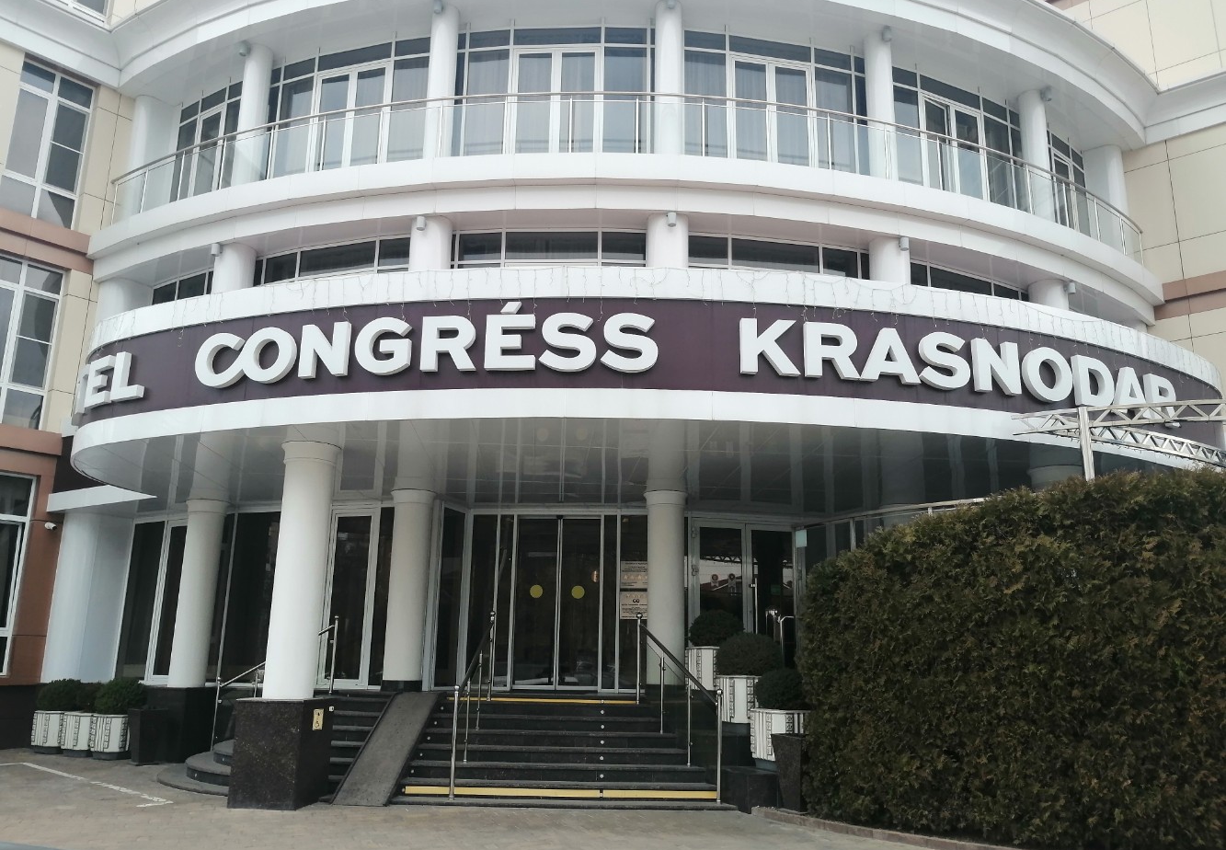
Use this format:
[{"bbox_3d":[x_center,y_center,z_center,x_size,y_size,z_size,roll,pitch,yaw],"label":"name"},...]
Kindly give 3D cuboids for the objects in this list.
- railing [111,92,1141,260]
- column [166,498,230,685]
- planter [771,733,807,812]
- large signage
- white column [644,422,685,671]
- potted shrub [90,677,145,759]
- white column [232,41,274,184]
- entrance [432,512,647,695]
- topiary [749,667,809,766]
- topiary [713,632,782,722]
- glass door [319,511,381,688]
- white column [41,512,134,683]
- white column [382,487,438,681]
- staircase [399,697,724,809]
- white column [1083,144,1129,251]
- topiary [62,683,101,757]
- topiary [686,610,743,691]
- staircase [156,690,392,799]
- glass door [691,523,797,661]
[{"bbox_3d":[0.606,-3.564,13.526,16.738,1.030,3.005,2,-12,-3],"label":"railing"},{"bbox_3d":[-6.132,2.432,13.540,0.550,2.704,0.550,7,-14,-23],"label":"column"},{"bbox_3d":[1.768,3.276,8.703,0.370,0.670,0.370,10,-15,-37],"label":"planter"},{"bbox_3d":[0.817,-0.430,9.909,14.000,0.950,3.000,2,-13,-3],"label":"large signage"},{"bbox_3d":[0.722,2.010,12.565,0.550,2.920,0.550,1,-13,2],"label":"white column"},{"bbox_3d":[-6.492,3.830,12.043,0.660,1.020,0.660,7,-14,-26],"label":"potted shrub"},{"bbox_3d":[-5.960,-4.908,15.187,0.430,2.840,0.430,1,-13,0],"label":"white column"},{"bbox_3d":[-0.845,2.656,13.919,3.350,2.648,0.500,0,-13,2],"label":"entrance"},{"bbox_3d":[1.741,3.017,9.500,0.630,1.010,0.630,1,-13,0],"label":"topiary"},{"bbox_3d":[1.521,2.881,10.374,0.680,1.061,0.680,0,-13,6],"label":"topiary"},{"bbox_3d":[-3.457,2.265,12.082,0.720,2.270,0.100,-3,-13,16],"label":"glass door"},{"bbox_3d":[-8.946,2.885,15.558,0.750,2.736,1.050,-12,-18,43],"label":"white column"},{"bbox_3d":[-2.756,2.173,12.472,0.580,2.560,0.580,1,-13,0],"label":"white column"},{"bbox_3d":[-0.459,3.570,10.153,3.400,0.860,2.400,1,-13,-1],"label":"staircase"},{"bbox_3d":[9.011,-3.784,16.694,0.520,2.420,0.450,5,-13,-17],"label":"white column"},{"bbox_3d":[-7.358,4.065,12.763,0.600,0.960,0.600,1,-13,0],"label":"topiary"},{"bbox_3d":[1.178,2.648,10.635,0.670,1.020,0.670,1,-12,0],"label":"topiary"},{"bbox_3d":[-3.741,3.586,10.400,2.750,0.872,2.200,-1,-13,7],"label":"staircase"},{"bbox_3d":[1.801,2.469,12.547,1.550,2.240,0.100,5,-13,-20],"label":"glass door"}]

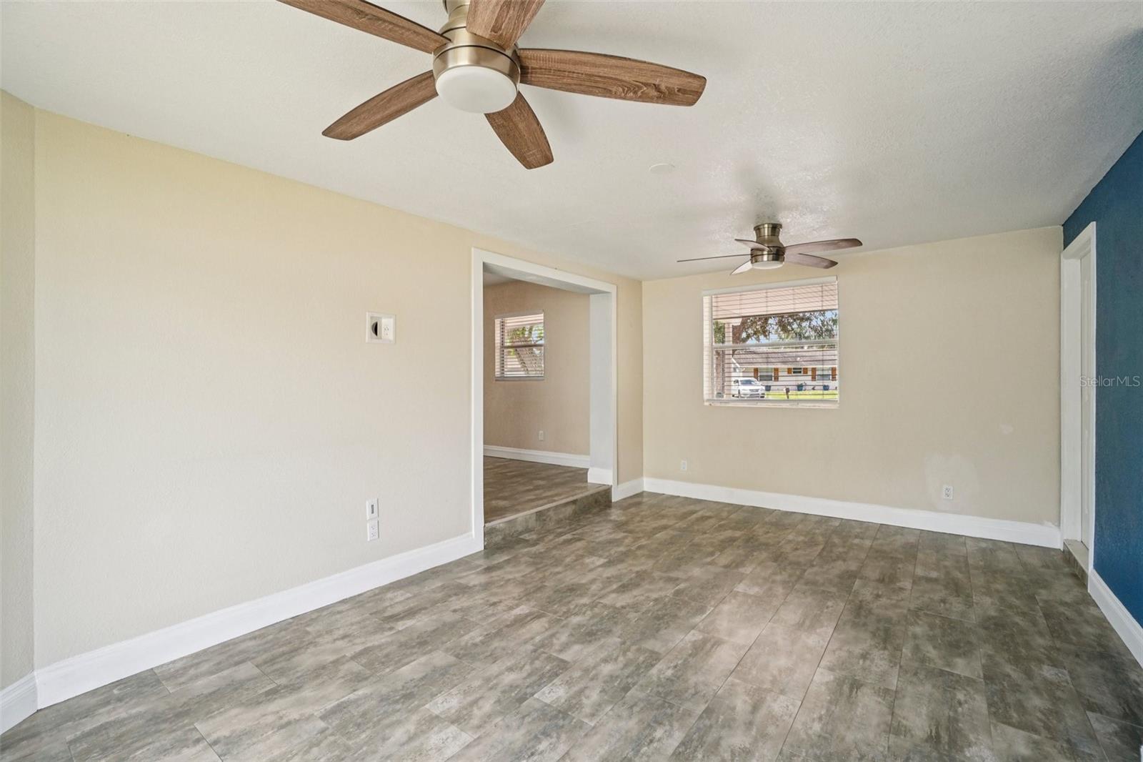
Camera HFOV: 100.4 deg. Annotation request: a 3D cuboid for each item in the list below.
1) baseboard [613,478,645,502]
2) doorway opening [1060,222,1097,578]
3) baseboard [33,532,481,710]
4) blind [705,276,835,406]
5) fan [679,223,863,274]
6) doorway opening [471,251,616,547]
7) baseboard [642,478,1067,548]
[{"bbox_3d":[0.637,1.200,5.311,0.020,0.160,0.630,0,0,40],"label":"baseboard"},{"bbox_3d":[3.463,0.166,3.169,0.180,2.252,1.068,0,0,39],"label":"doorway opening"},{"bbox_3d":[-1.403,1.215,2.747,0.020,0.160,2.233,0,0,39],"label":"baseboard"},{"bbox_3d":[1.985,-0.365,4.838,1.283,1.200,0.060,0,0,33],"label":"blind"},{"bbox_3d":[1.475,-0.997,3.580,1.300,0.310,1.300,0,0,33],"label":"fan"},{"bbox_3d":[-0.201,0.143,4.362,0.220,2.284,1.975,0,0,38],"label":"doorway opening"},{"bbox_3d":[2.313,1.204,4.615,3.471,0.160,0.020,0,0,33],"label":"baseboard"}]

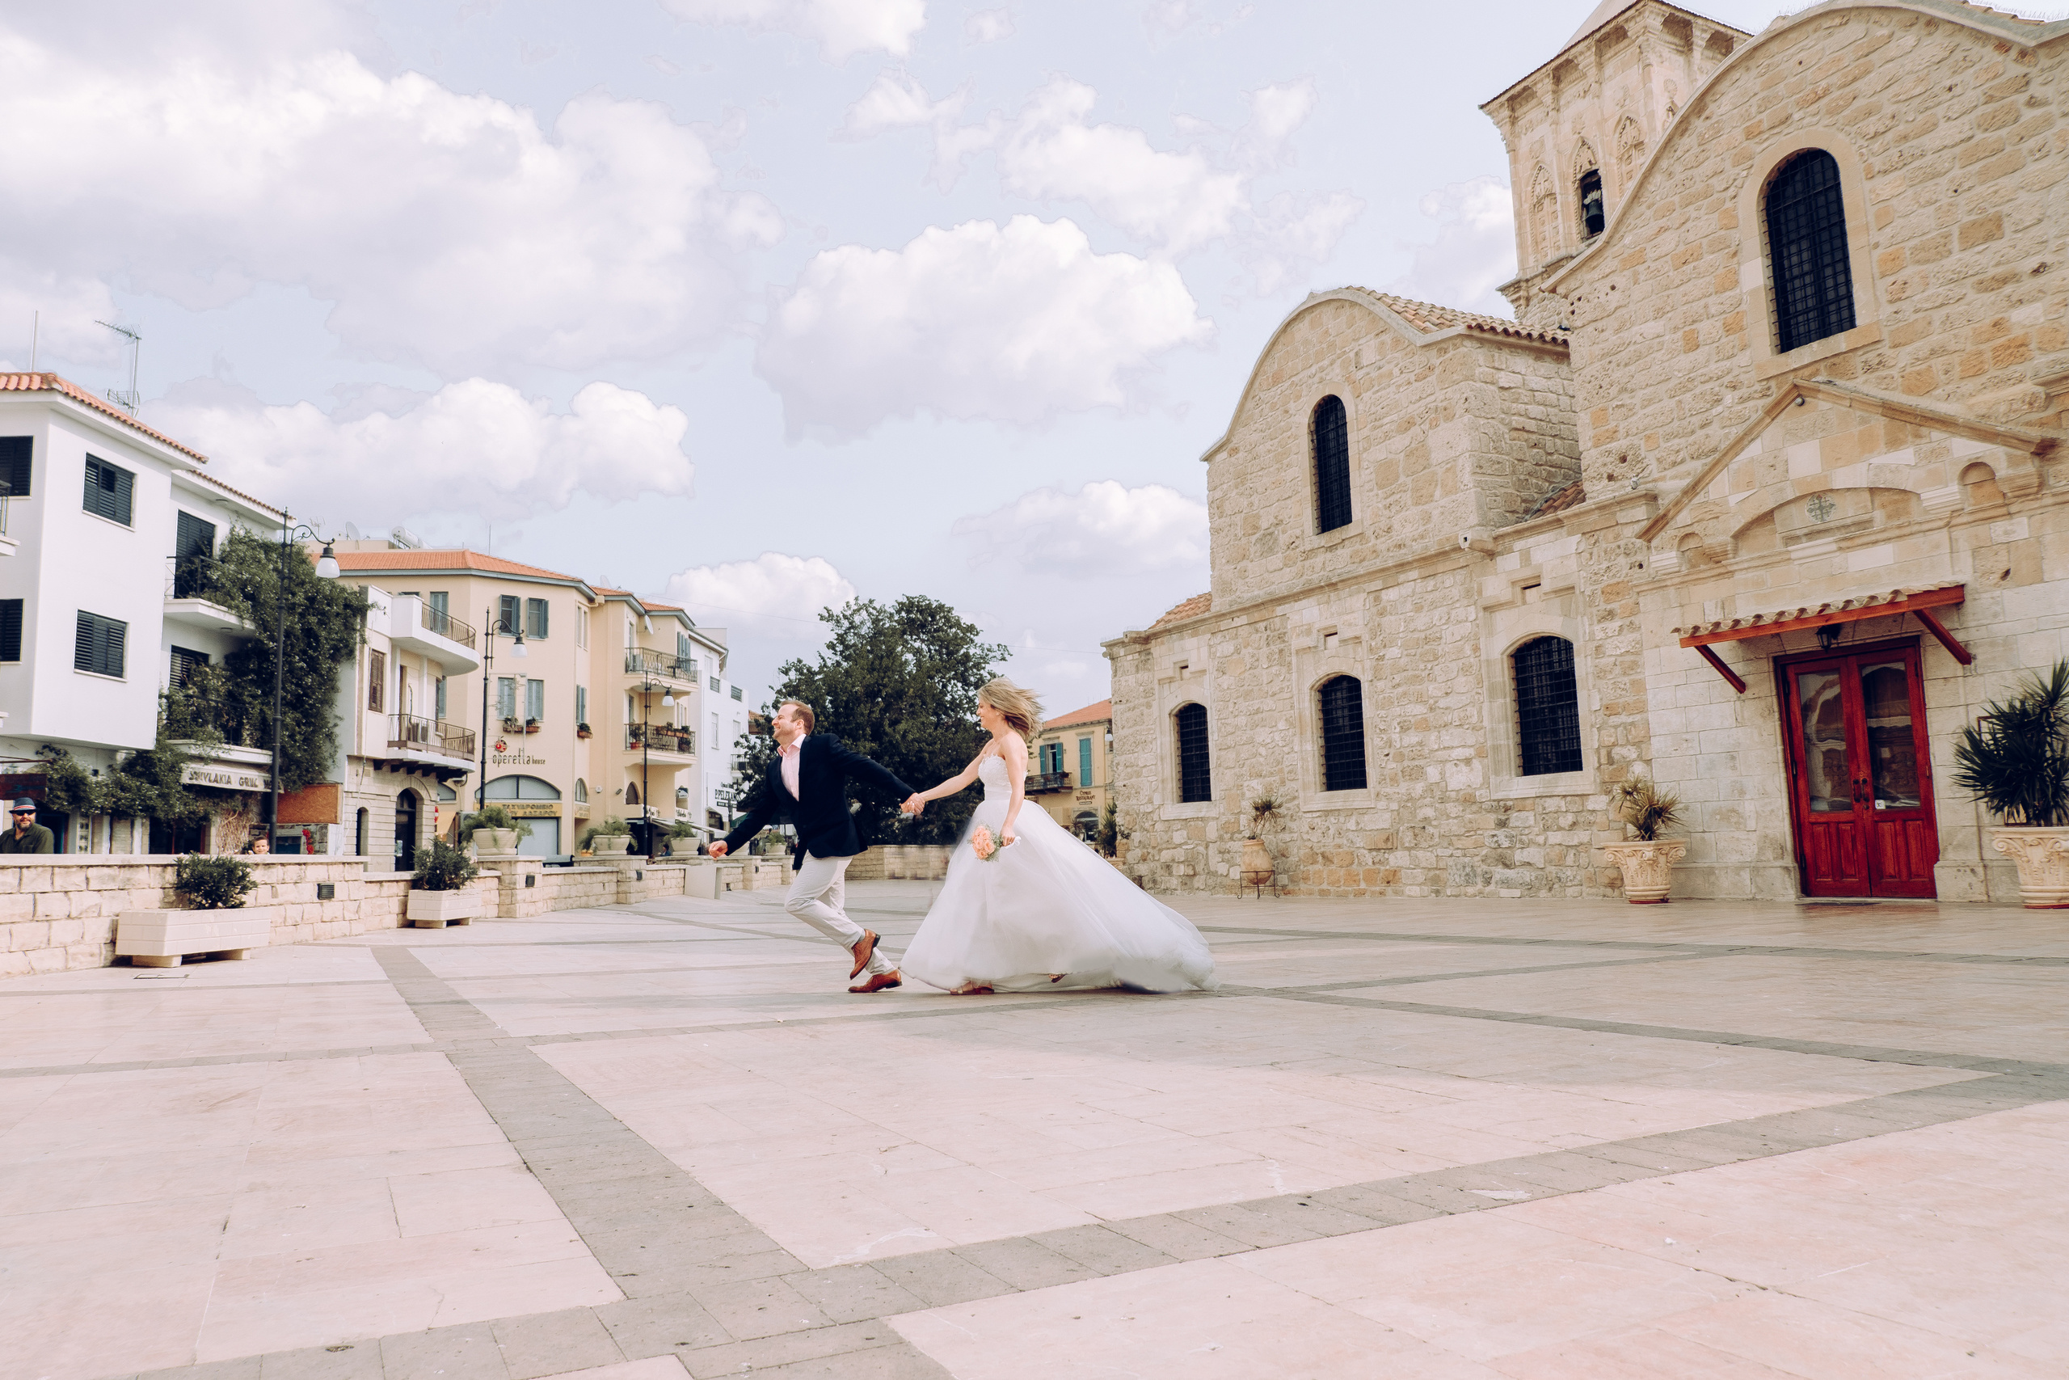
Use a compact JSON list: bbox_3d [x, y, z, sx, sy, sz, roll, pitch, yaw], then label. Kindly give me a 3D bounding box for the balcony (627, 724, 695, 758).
[{"bbox_3d":[-15.188,2.220,55.950,1.150,1.250,4.000,-4,-7,14],"label":"balcony"}]

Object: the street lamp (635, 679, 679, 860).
[{"bbox_3d":[-10.733,2.729,39.273,0.900,6.470,0.380,-2,-7,1],"label":"street lamp"}]

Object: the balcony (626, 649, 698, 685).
[{"bbox_3d":[-15.188,-0.746,55.949,1.150,1.250,4.000,-4,-7,14],"label":"balcony"}]

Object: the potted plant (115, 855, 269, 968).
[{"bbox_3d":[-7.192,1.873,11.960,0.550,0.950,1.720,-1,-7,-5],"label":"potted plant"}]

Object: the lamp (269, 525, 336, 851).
[{"bbox_3d":[-11.317,0.401,21.265,0.900,6.600,0.380,-2,-7,1],"label":"lamp"}]

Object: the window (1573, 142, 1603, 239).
[{"bbox_3d":[11.325,-10.113,28.050,0.300,2.090,0.730,2,-8,-30],"label":"window"}]

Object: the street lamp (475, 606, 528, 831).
[{"bbox_3d":[-11.290,1.447,29.160,0.900,6.510,0.380,-2,-7,1],"label":"street lamp"}]

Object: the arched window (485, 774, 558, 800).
[{"bbox_3d":[-18.433,3.499,49.339,2.900,0.890,0.200,4,-9,-38],"label":"arched window"}]

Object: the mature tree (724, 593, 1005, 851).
[{"bbox_3d":[-4.577,1.373,38.489,7.400,7.960,7.000,-2,-7,0],"label":"mature tree"}]

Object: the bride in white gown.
[{"bbox_3d":[0.115,0.775,7.270,1.620,1.650,1.100,-2,-7,3],"label":"bride in white gown"}]

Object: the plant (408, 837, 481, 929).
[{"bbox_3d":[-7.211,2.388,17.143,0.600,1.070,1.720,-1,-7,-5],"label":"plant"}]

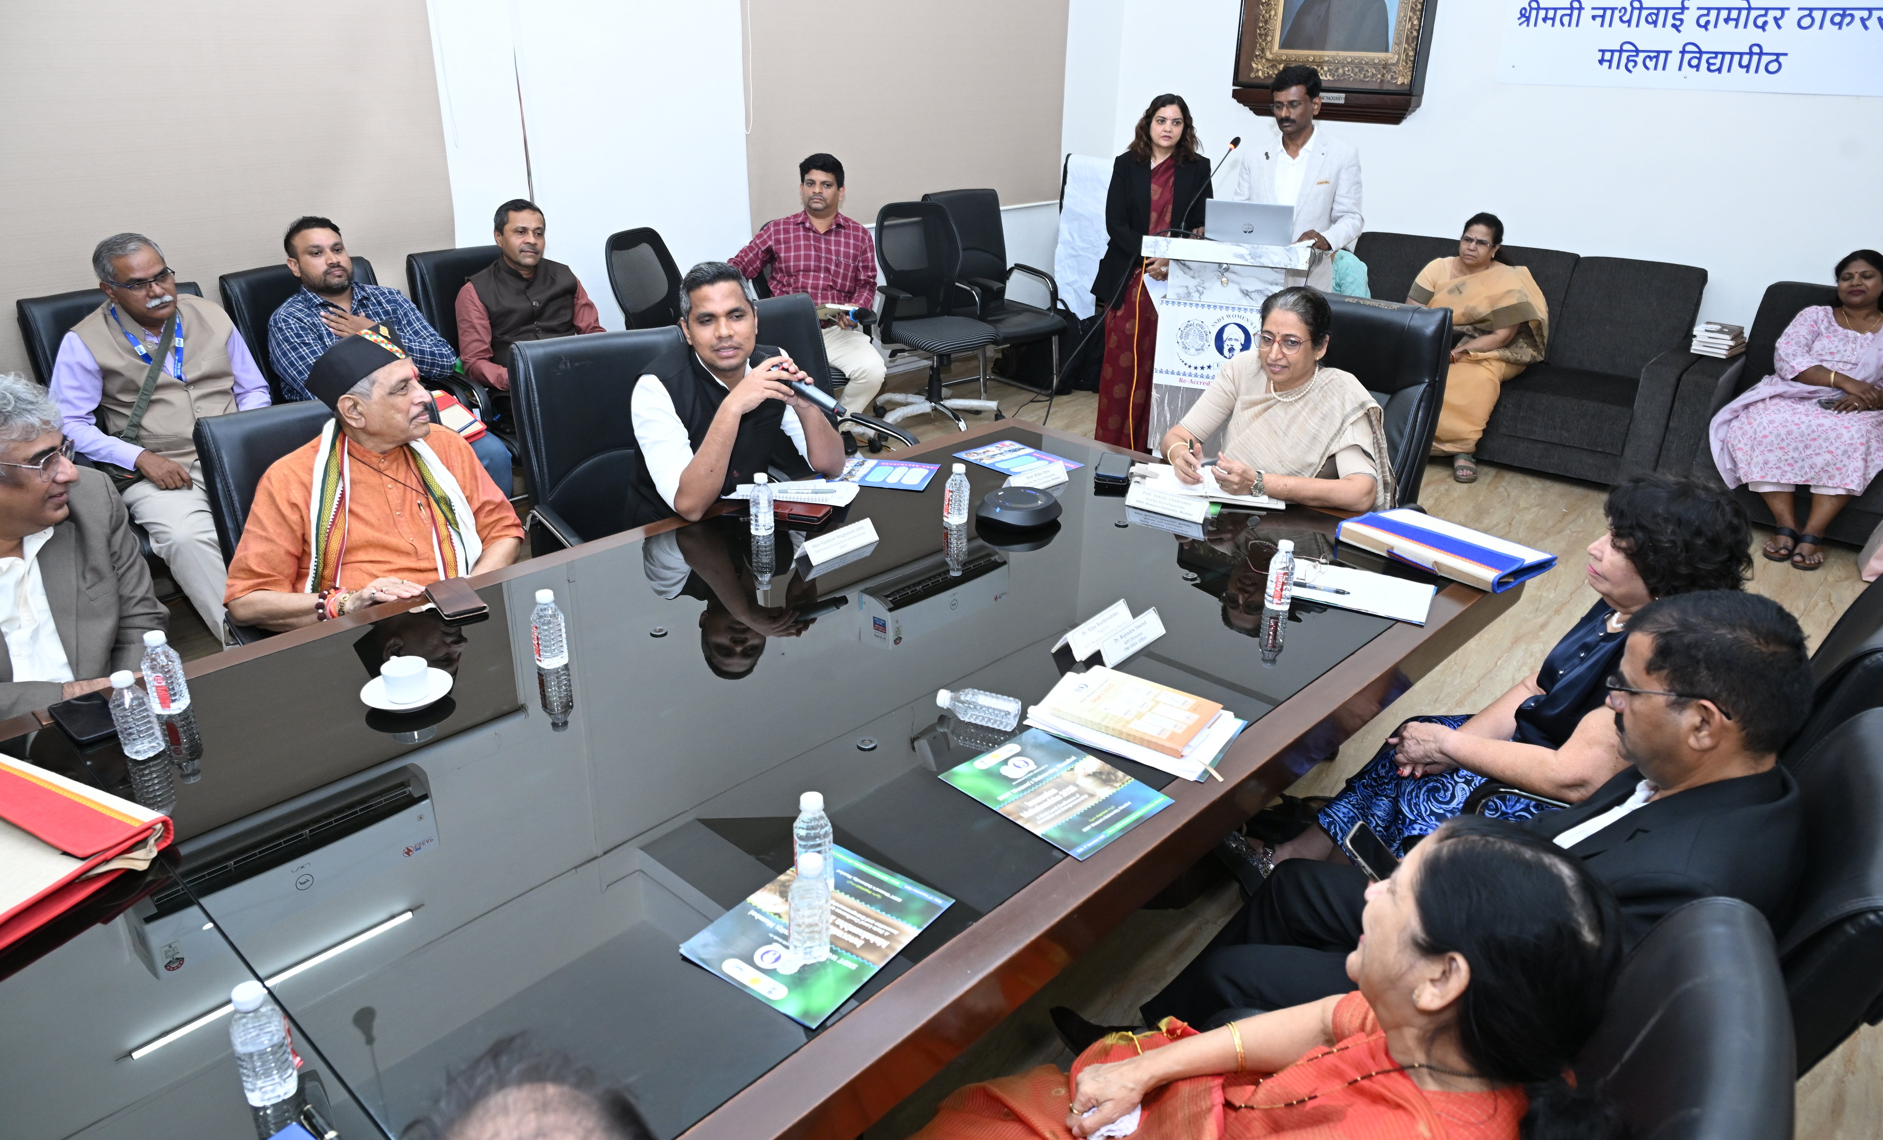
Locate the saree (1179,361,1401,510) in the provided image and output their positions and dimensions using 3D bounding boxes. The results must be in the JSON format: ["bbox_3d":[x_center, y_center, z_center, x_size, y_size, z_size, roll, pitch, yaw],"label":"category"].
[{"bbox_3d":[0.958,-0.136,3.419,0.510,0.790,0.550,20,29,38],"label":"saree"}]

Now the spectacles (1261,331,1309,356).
[{"bbox_3d":[0.899,-0.594,3.225,0.138,0.048,0.140,20,29,38],"label":"spectacles"}]

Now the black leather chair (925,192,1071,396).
[{"bbox_3d":[0.309,-1.440,6.760,0.680,1.040,0.580,20,29,37],"label":"black leather chair"}]

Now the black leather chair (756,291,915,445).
[{"bbox_3d":[-0.472,-0.276,3.933,0.600,1.000,0.650,-15,28,-34],"label":"black leather chair"}]

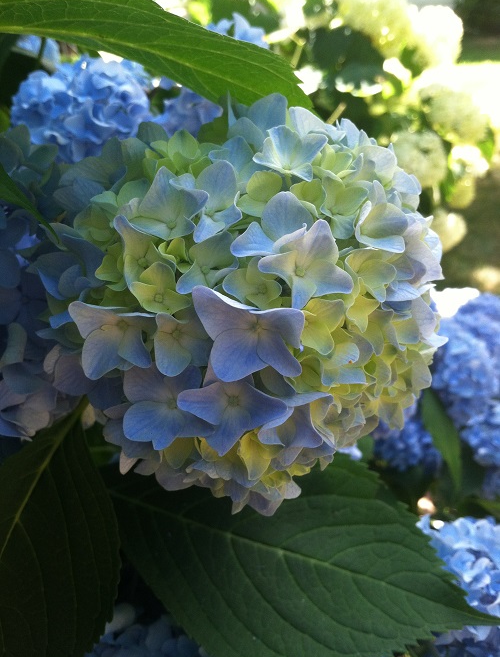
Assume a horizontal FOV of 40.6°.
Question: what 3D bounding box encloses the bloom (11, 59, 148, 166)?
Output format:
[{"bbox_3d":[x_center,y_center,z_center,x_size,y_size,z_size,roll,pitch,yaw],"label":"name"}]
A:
[{"bbox_3d":[-0.166,-0.211,0.660,0.137,0.112,0.130,0,26,0],"label":"bloom"}]

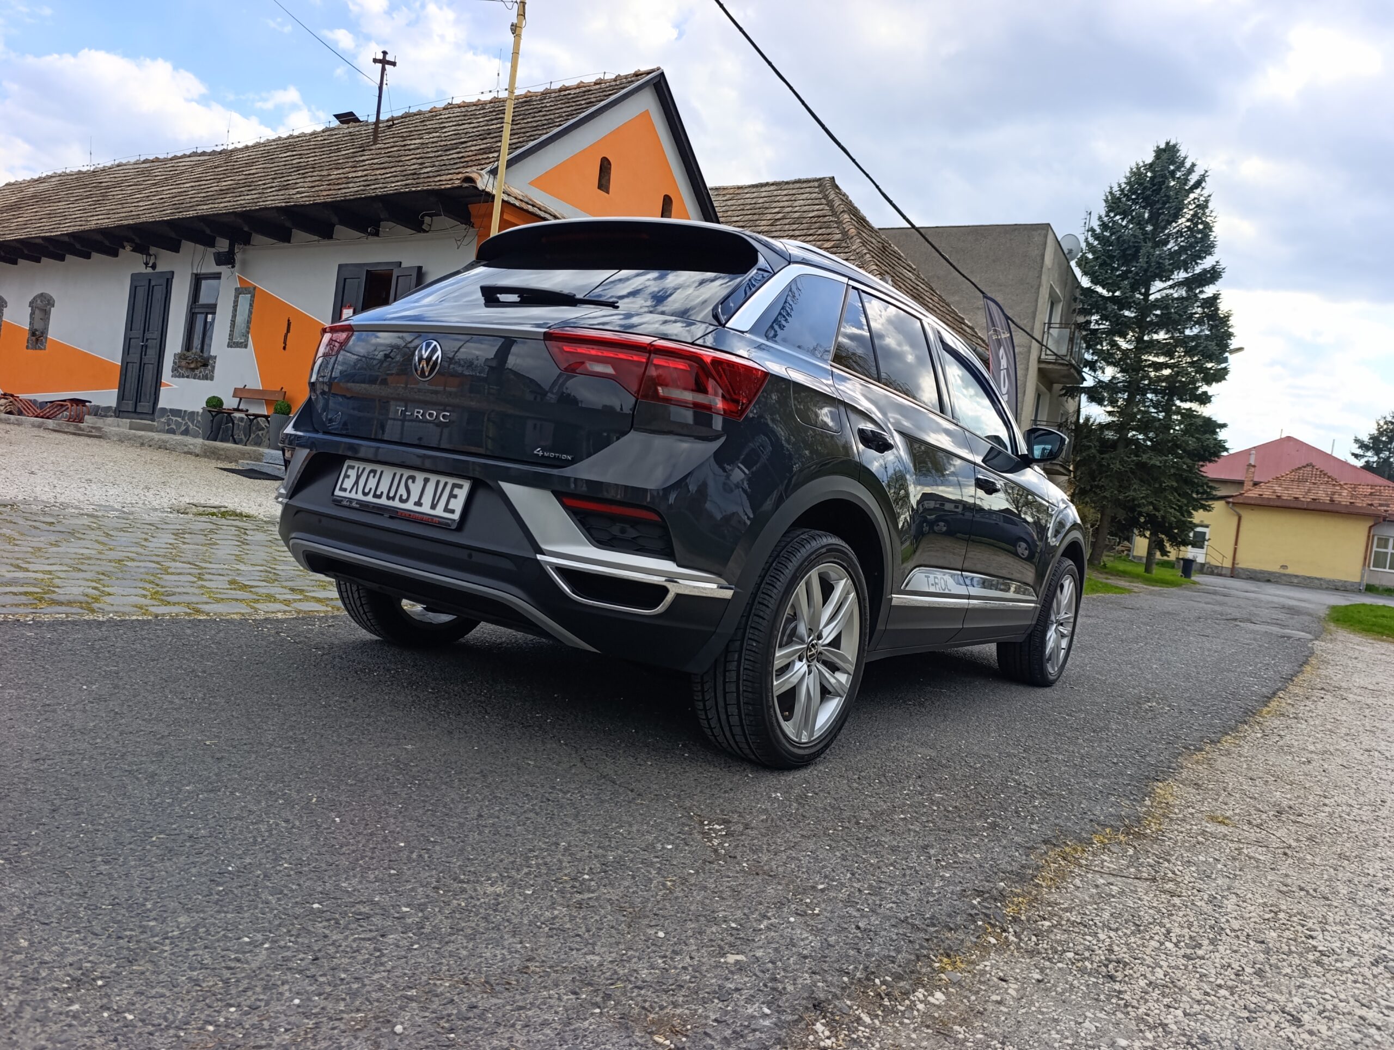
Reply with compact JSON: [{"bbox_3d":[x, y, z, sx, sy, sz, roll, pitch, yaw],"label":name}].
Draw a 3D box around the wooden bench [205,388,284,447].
[{"bbox_3d":[-5.991,-1.468,12.344,1.200,0.820,0.520,8,1,32],"label":"wooden bench"}]

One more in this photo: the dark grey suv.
[{"bbox_3d":[0.440,-0.144,4.084,1.880,1.573,4.234,9,2,35],"label":"dark grey suv"}]

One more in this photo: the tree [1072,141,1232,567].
[{"bbox_3d":[15.356,-5.800,31.858,5.500,14.700,5.500,8,1,24],"label":"tree"}]

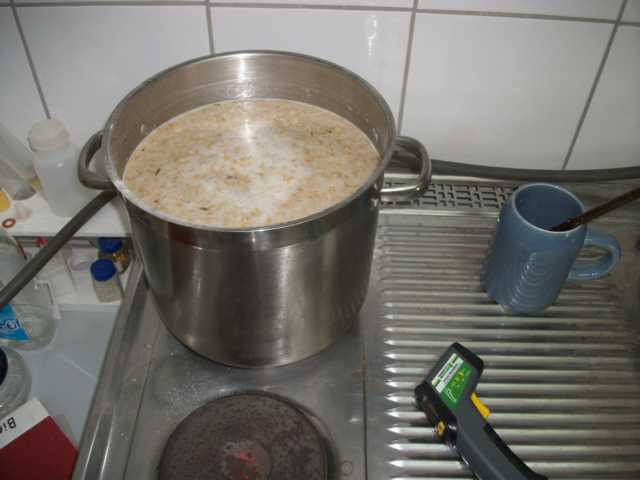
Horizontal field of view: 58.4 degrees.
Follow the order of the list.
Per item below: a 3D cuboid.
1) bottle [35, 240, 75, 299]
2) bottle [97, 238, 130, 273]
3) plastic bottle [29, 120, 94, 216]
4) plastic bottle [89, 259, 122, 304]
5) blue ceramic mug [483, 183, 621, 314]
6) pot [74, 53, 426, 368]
[{"bbox_3d":[-0.296,0.034,0.633,0.035,0.061,0.035,1,47,-1],"label":"bottle"},{"bbox_3d":[-0.240,0.014,0.662,0.031,0.048,0.031,1,47,-1],"label":"bottle"},{"bbox_3d":[-0.285,-0.080,0.629,0.051,0.099,0.051,1,47,-1],"label":"plastic bottle"},{"bbox_3d":[-0.238,0.045,0.635,0.030,0.046,0.030,1,47,-1],"label":"plastic bottle"},{"bbox_3d":[0.254,0.012,0.614,0.130,0.120,0.084,6,47,4],"label":"blue ceramic mug"},{"bbox_3d":[-0.062,-0.033,0.590,0.311,0.207,0.260,1,47,-1],"label":"pot"}]

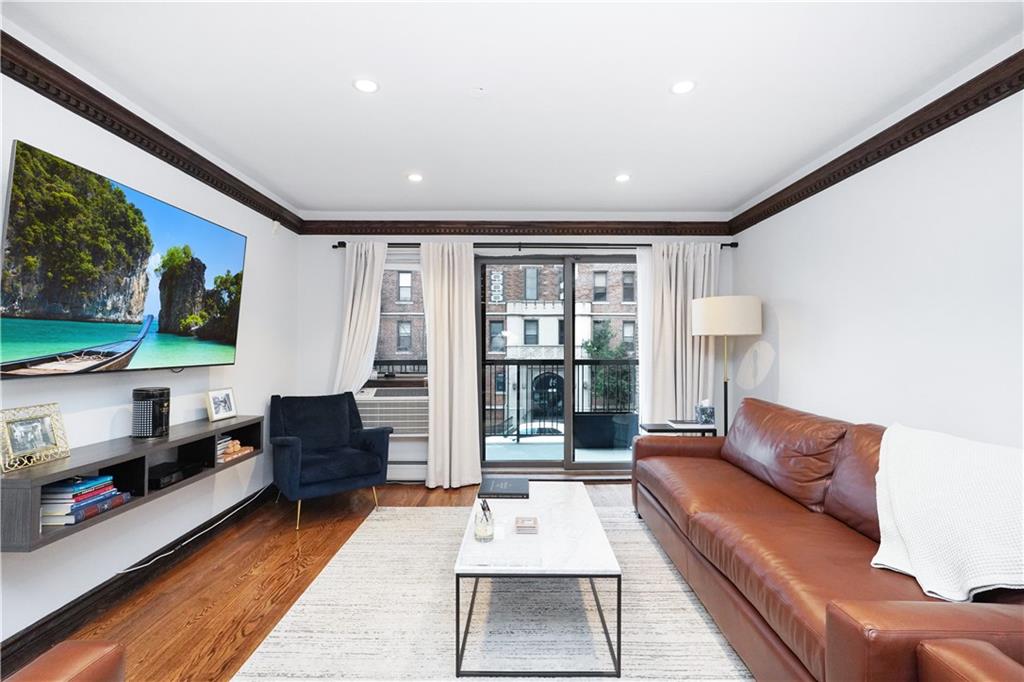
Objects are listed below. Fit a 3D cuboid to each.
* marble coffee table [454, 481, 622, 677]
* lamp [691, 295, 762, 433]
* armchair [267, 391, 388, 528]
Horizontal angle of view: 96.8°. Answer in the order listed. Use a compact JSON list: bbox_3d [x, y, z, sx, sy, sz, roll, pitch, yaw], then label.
[{"bbox_3d":[0.116,1.073,2.270,0.625,0.400,1.120,0,-1,2],"label":"marble coffee table"},{"bbox_3d":[1.698,0.481,3.594,0.490,1.620,0.490,0,-1,0],"label":"lamp"},{"bbox_3d":[-1.444,0.861,3.552,0.760,0.860,0.720,1,-1,-38],"label":"armchair"}]

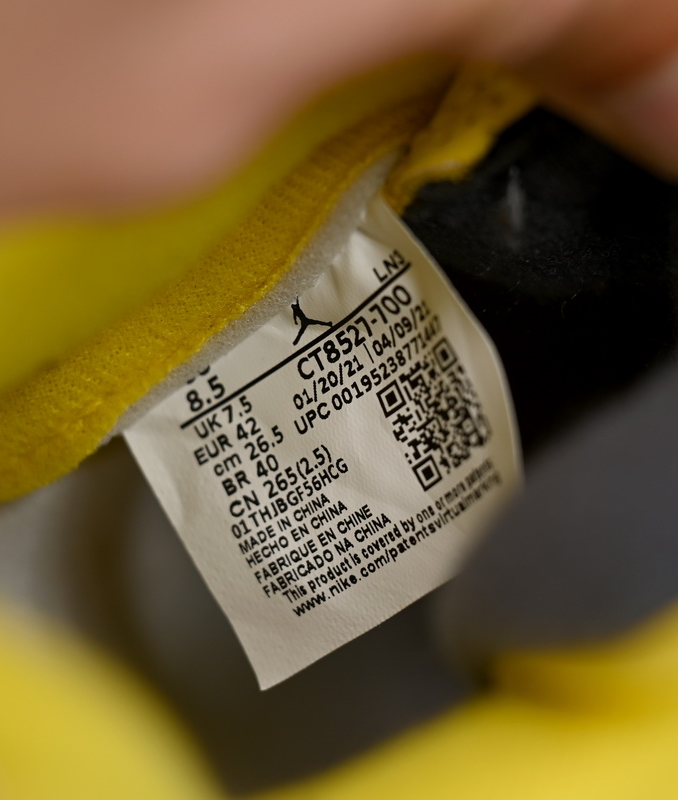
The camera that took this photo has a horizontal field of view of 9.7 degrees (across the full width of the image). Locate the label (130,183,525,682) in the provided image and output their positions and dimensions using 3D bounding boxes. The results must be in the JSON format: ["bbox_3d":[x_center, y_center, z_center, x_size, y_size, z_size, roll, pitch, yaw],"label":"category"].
[{"bbox_3d":[-0.001,0.004,0.385,0.032,0.037,0.006,62,24,13],"label":"label"}]

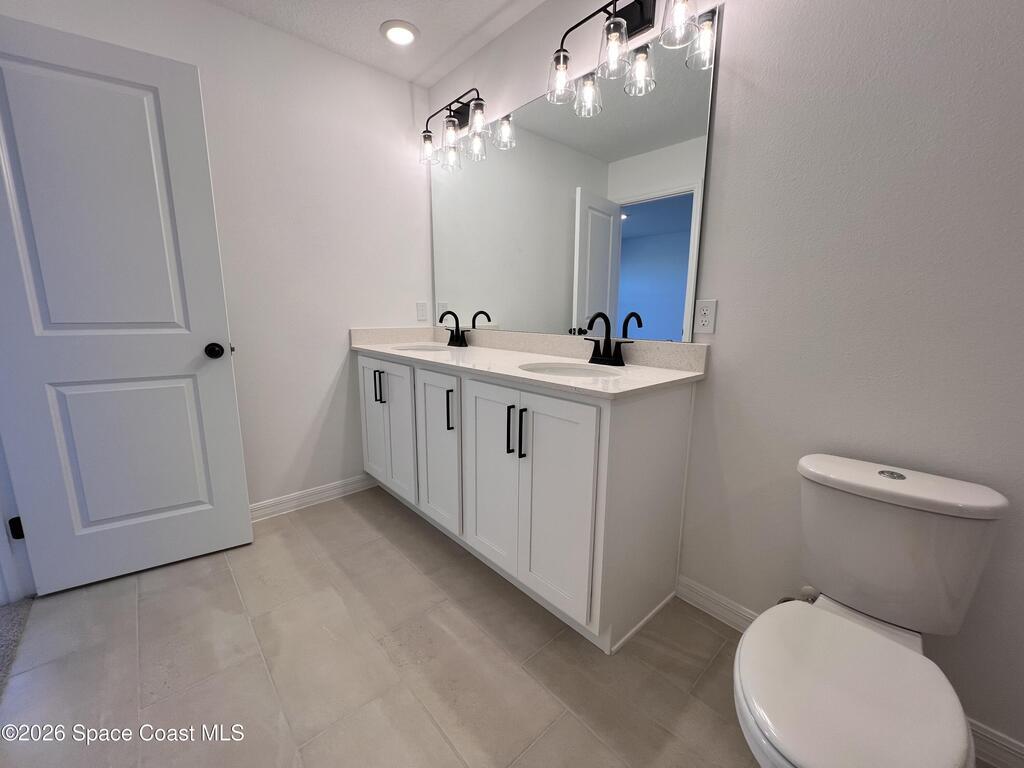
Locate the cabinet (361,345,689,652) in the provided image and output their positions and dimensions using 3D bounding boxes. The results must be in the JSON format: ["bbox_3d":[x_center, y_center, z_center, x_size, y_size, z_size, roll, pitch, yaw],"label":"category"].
[{"bbox_3d":[-0.141,0.323,1.948,0.575,0.901,1.772,-9,14,-43],"label":"cabinet"}]

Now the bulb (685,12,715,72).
[{"bbox_3d":[0.680,-1.221,1.364,0.105,0.160,0.105,-9,14,-43],"label":"bulb"}]

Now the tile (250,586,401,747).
[{"bbox_3d":[-0.651,0.896,1.305,0.296,0.010,0.595,-9,14,-43],"label":"tile"}]

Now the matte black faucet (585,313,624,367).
[{"bbox_3d":[0.361,-0.183,1.563,0.170,0.222,0.225,-9,14,-43],"label":"matte black faucet"}]

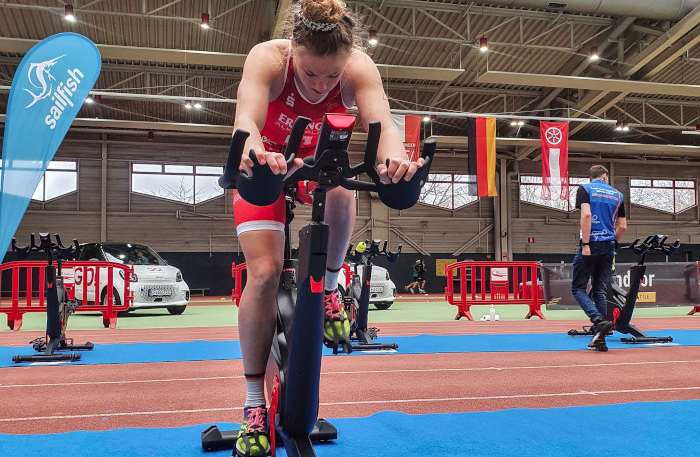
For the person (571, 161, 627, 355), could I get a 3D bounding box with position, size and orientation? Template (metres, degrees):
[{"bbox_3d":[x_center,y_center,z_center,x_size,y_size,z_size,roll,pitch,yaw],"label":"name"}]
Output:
[{"bbox_3d":[2.373,0.273,5.103,0.490,1.760,0.380,1,-6,-11],"label":"person"}]

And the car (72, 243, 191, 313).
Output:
[{"bbox_3d":[-4.831,1.084,11.486,2.695,1.555,1.663,-5,-8,41],"label":"car"}]

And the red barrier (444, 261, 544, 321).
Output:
[{"bbox_3d":[2.548,1.077,9.132,2.000,1.000,0.550,1,-6,-10],"label":"red barrier"}]

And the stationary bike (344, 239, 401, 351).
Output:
[{"bbox_3d":[0.142,0.664,5.406,0.560,1.070,1.090,1,-6,-9],"label":"stationary bike"}]

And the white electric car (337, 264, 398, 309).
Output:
[{"bbox_3d":[-0.156,1.260,13.396,1.663,1.555,2.695,4,-7,-35],"label":"white electric car"}]

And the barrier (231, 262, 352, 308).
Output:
[{"bbox_3d":[-0.958,1.070,8.885,2.000,1.000,0.550,1,-6,-10],"label":"barrier"}]

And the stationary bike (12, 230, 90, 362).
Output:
[{"bbox_3d":[-2.599,0.606,4.711,0.560,1.070,1.090,2,-6,-17],"label":"stationary bike"}]

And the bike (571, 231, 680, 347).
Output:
[{"bbox_3d":[3.046,0.698,5.877,0.560,1.070,1.090,1,-6,-15],"label":"bike"}]

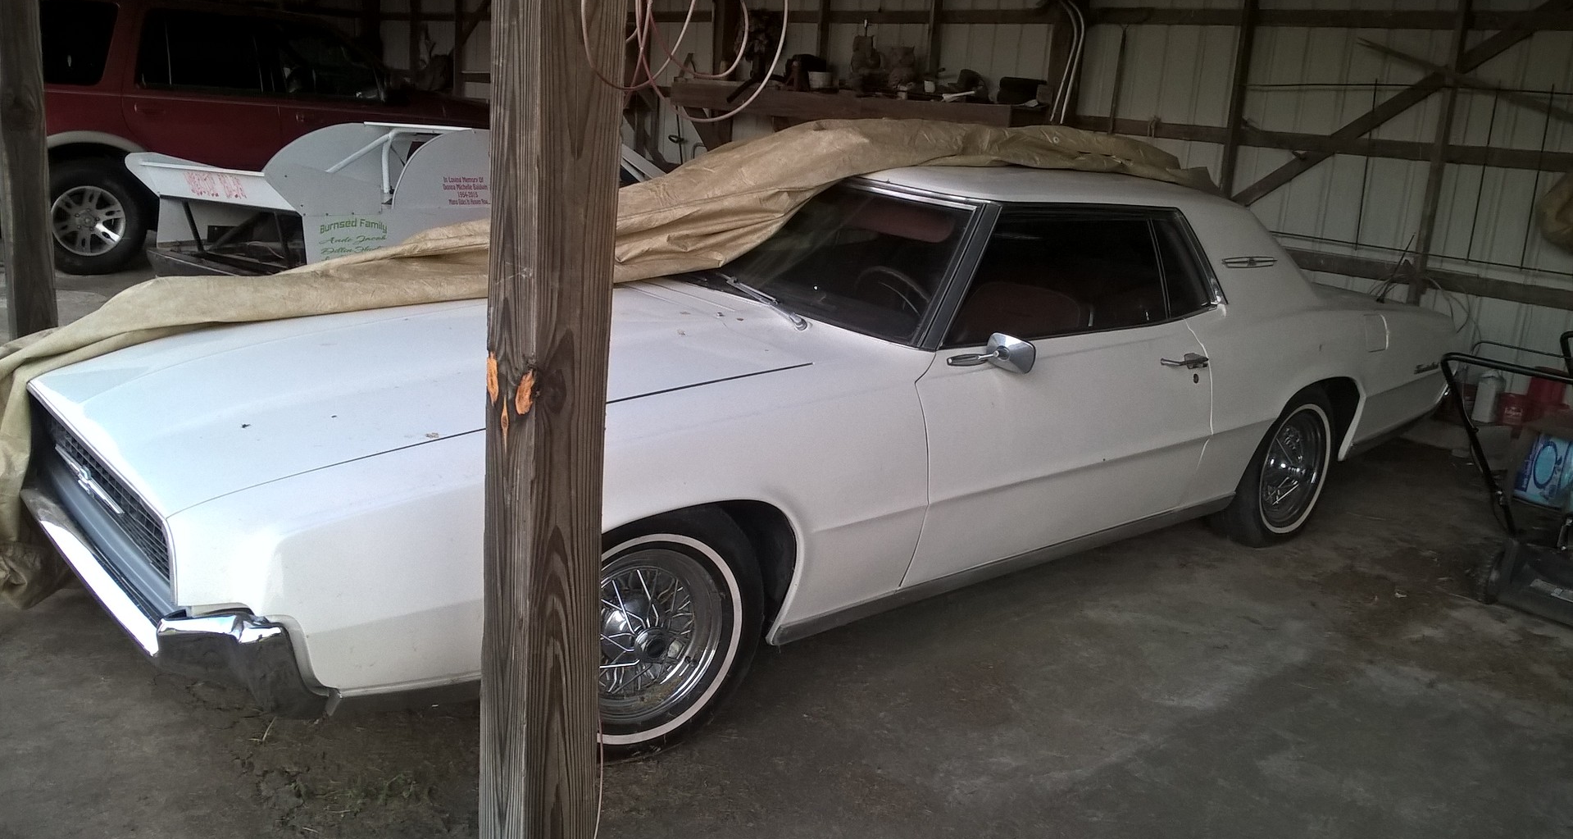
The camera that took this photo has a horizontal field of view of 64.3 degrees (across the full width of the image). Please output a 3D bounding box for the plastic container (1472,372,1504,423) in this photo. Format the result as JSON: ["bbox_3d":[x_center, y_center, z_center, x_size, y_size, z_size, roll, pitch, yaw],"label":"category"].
[{"bbox_3d":[4.019,-0.137,7.150,0.130,0.290,0.110,17,18,41],"label":"plastic container"}]

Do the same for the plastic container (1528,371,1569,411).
[{"bbox_3d":[4.417,-0.178,7.250,0.175,0.220,0.165,17,18,41],"label":"plastic container"}]

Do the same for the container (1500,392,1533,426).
[{"bbox_3d":[4.149,-0.053,7.150,0.138,0.160,0.138,12,16,29],"label":"container"}]

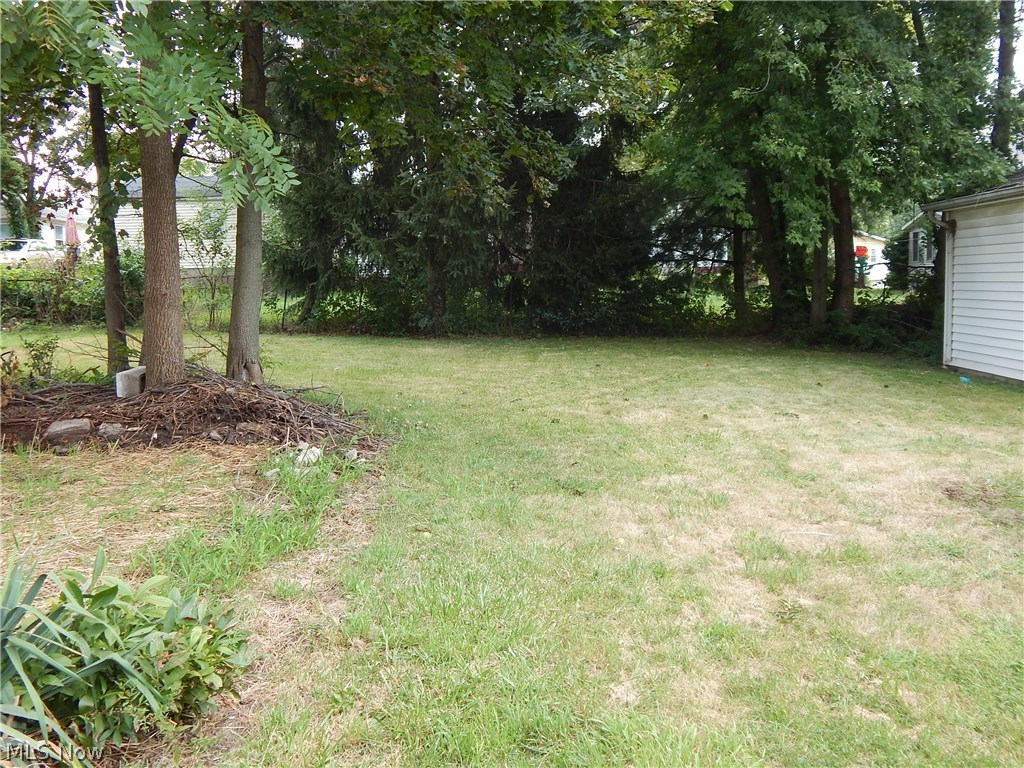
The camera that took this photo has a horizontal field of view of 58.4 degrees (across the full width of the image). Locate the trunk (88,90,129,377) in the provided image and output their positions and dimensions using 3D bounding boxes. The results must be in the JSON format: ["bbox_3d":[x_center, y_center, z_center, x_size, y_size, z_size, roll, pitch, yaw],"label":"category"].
[{"bbox_3d":[-4.255,-1.613,9.675,0.250,3.040,0.250,-3,7,-23],"label":"trunk"}]

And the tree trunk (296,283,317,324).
[{"bbox_3d":[-5.023,-1.966,22.416,0.450,1.023,0.380,-2,7,-12],"label":"tree trunk"}]

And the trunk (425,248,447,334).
[{"bbox_3d":[-1.701,-2.052,20.397,0.460,1.903,0.450,-1,7,-5],"label":"trunk"}]

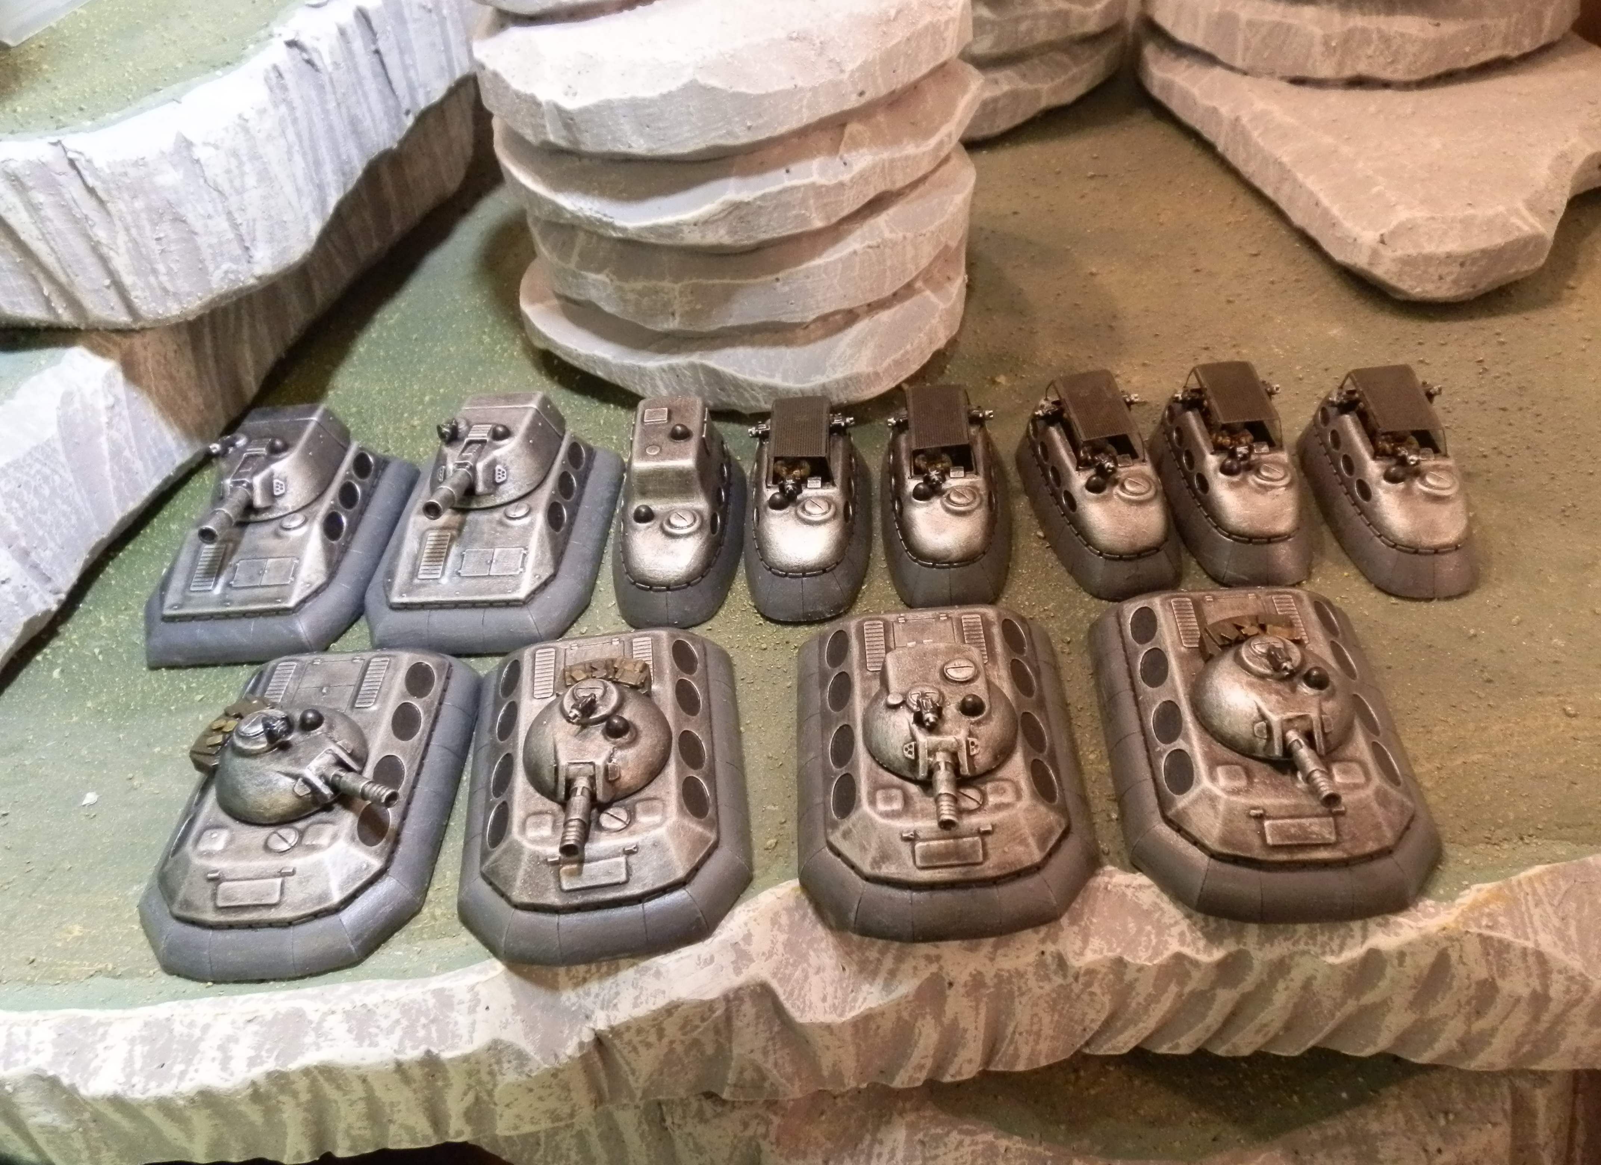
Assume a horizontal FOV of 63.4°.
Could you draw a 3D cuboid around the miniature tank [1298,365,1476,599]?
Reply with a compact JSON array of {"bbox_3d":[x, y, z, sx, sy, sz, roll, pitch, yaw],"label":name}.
[{"bbox_3d":[0.154,-0.029,0.331,0.036,0.026,0.069,-2,42,5],"label":"miniature tank"}]

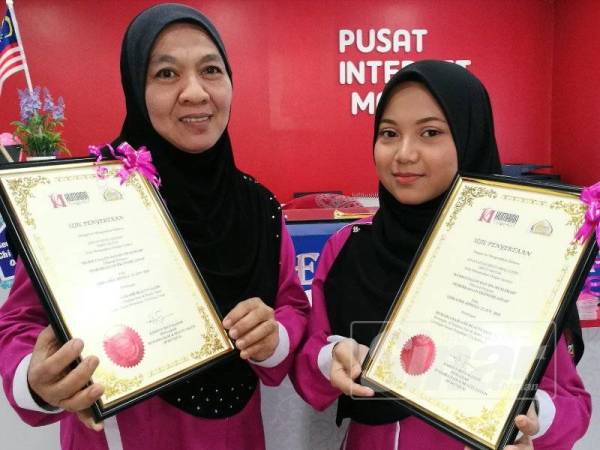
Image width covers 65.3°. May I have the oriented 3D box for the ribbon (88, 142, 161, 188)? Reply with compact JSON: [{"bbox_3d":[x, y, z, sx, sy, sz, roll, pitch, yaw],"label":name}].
[{"bbox_3d":[-0.249,-0.085,0.665,0.100,0.066,0.050,-3,-9,-30],"label":"ribbon"}]

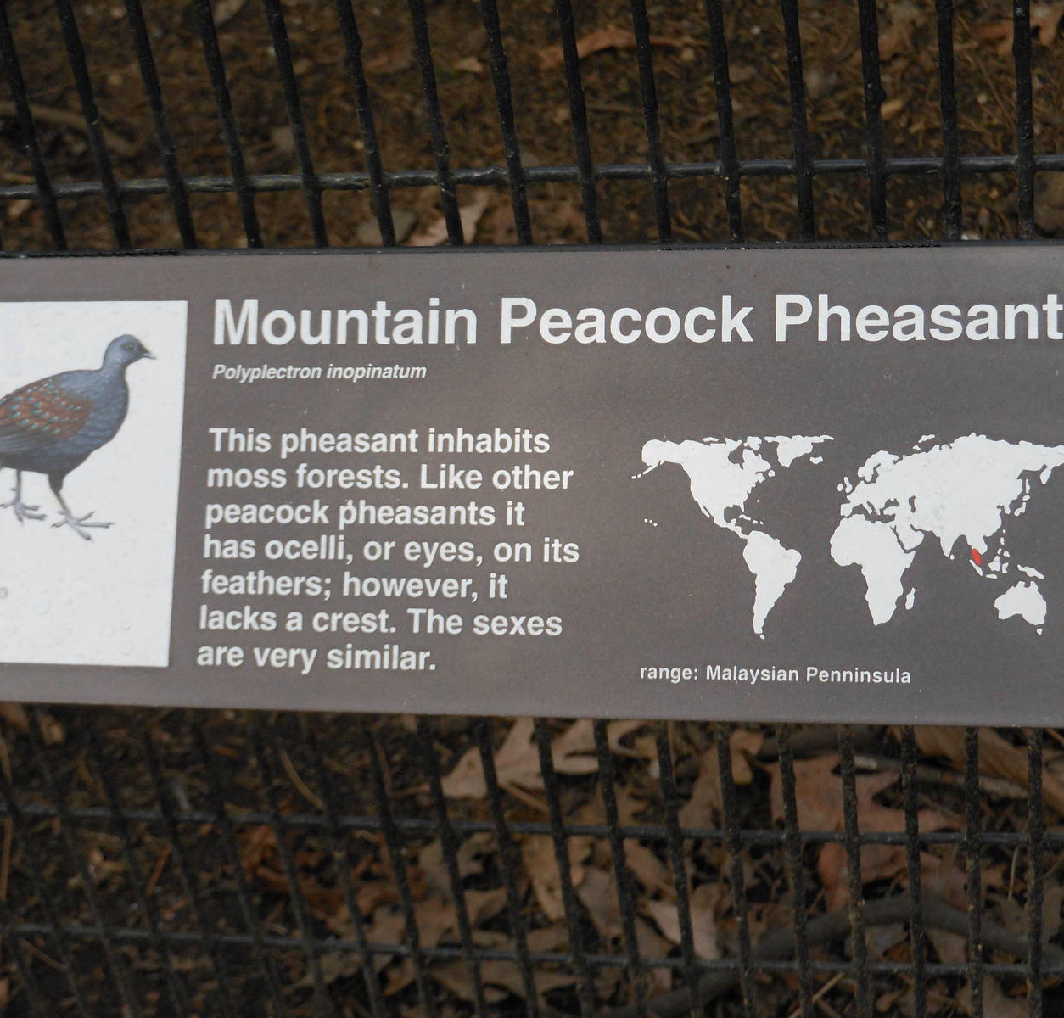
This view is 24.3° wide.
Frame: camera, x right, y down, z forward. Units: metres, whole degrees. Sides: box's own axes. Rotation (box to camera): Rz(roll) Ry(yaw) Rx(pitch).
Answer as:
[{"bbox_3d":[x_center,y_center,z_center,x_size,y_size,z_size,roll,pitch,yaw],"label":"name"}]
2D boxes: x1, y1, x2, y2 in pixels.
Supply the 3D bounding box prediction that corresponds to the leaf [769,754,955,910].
[{"bbox_3d":[0.219,0.204,1.648,0.101,0.030,0.127,-19,37,-13],"label":"leaf"}]

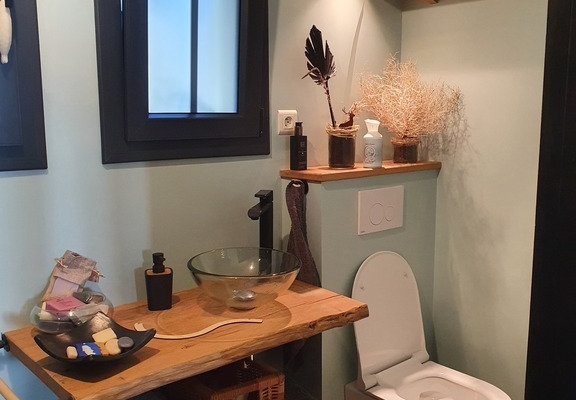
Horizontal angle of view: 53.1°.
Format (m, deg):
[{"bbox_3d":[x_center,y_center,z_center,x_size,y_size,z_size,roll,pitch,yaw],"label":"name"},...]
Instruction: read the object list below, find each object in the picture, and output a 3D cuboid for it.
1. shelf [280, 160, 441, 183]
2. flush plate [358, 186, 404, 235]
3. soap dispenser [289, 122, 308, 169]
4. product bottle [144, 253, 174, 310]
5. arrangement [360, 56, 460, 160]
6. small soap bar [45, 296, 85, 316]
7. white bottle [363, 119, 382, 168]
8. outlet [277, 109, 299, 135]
[{"bbox_3d":[0.289,-0.112,2.140,0.673,0.024,0.204,-8,11,-41],"label":"shelf"},{"bbox_3d":[0.334,0.033,2.079,0.248,0.153,0.011,-8,11,-41],"label":"flush plate"},{"bbox_3d":[0.037,-0.184,2.001,0.043,0.163,0.043,-8,11,-41],"label":"soap dispenser"},{"bbox_3d":[-0.362,0.226,1.627,0.075,0.156,0.065,-4,9,-22],"label":"product bottle"},{"bbox_3d":[0.438,-0.339,2.201,0.344,0.407,0.283,-8,12,-40],"label":"arrangement"},{"bbox_3d":[-0.560,0.264,1.446,0.060,0.025,0.085,-8,12,-40],"label":"small soap bar"},{"bbox_3d":[0.310,-0.204,2.091,0.066,0.173,0.066,3,9,23],"label":"white bottle"},{"bbox_3d":[-0.001,-0.267,1.986,0.080,0.081,0.012,-8,11,-41],"label":"outlet"}]

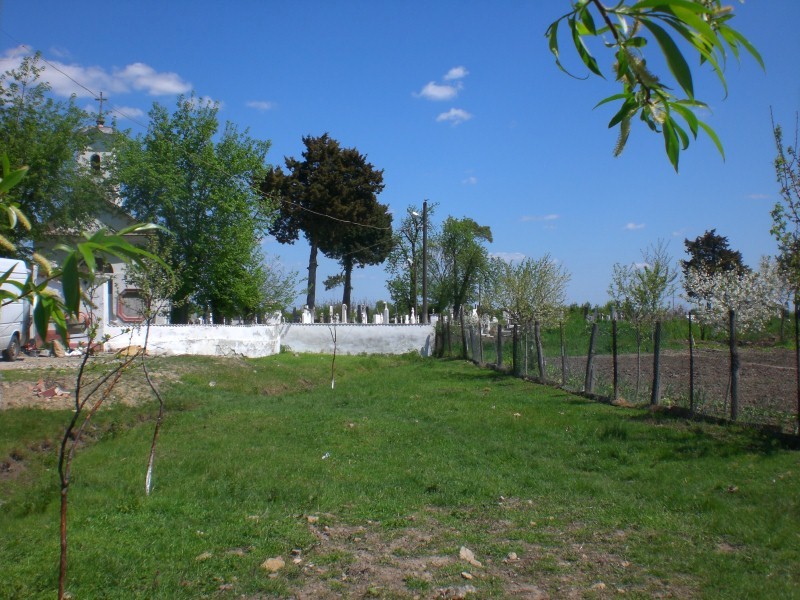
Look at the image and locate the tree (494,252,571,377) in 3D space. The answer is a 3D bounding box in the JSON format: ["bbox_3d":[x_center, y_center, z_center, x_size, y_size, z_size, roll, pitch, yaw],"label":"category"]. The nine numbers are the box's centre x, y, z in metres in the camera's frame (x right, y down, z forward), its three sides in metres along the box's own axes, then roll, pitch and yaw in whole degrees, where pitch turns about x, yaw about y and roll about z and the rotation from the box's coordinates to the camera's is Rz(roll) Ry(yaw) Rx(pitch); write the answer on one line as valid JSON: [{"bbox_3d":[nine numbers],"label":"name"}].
[{"bbox_3d":[3.420,0.342,22.521,1.896,3.016,1.801,0,-1,0],"label":"tree"}]

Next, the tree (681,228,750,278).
[{"bbox_3d":[22.274,-1.317,62.053,4.660,7.460,4.427,0,-1,0],"label":"tree"}]

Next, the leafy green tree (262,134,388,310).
[{"bbox_3d":[-3.817,-3.433,45.000,6.460,10.090,5.800,0,-1,0],"label":"leafy green tree"}]

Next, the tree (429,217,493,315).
[{"bbox_3d":[3.307,-1.175,48.048,3.498,6.777,3.323,0,-1,0],"label":"tree"}]

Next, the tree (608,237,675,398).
[{"bbox_3d":[4.363,0.324,15.820,1.223,2.861,1.223,0,-1,0],"label":"tree"}]

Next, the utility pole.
[{"bbox_3d":[1.116,-1.160,38.046,0.199,6.463,0.199,0,-1,0],"label":"utility pole"}]

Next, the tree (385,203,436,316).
[{"bbox_3d":[0.574,-1.558,48.054,2.842,7.542,2.700,0,-1,0],"label":"tree"}]

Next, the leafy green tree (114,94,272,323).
[{"bbox_3d":[-7.995,-2.971,34.071,6.117,9.970,5.505,0,-1,0],"label":"leafy green tree"}]

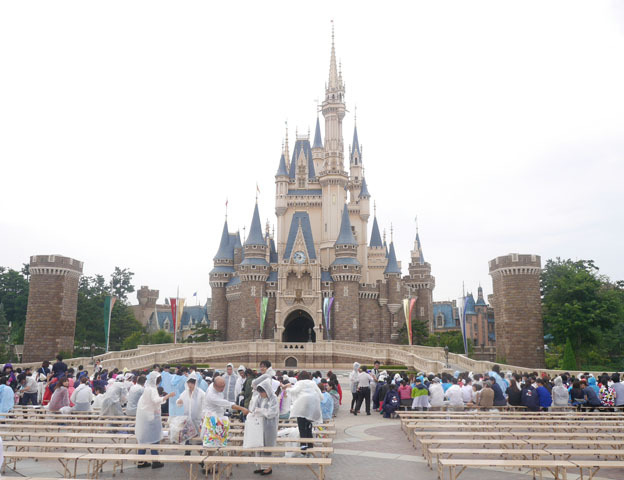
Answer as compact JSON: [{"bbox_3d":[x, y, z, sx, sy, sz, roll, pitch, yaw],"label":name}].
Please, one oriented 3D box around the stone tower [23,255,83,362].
[{"bbox_3d":[-21.306,5.870,42.505,3.400,9.000,3.300,0,-12,2],"label":"stone tower"}]

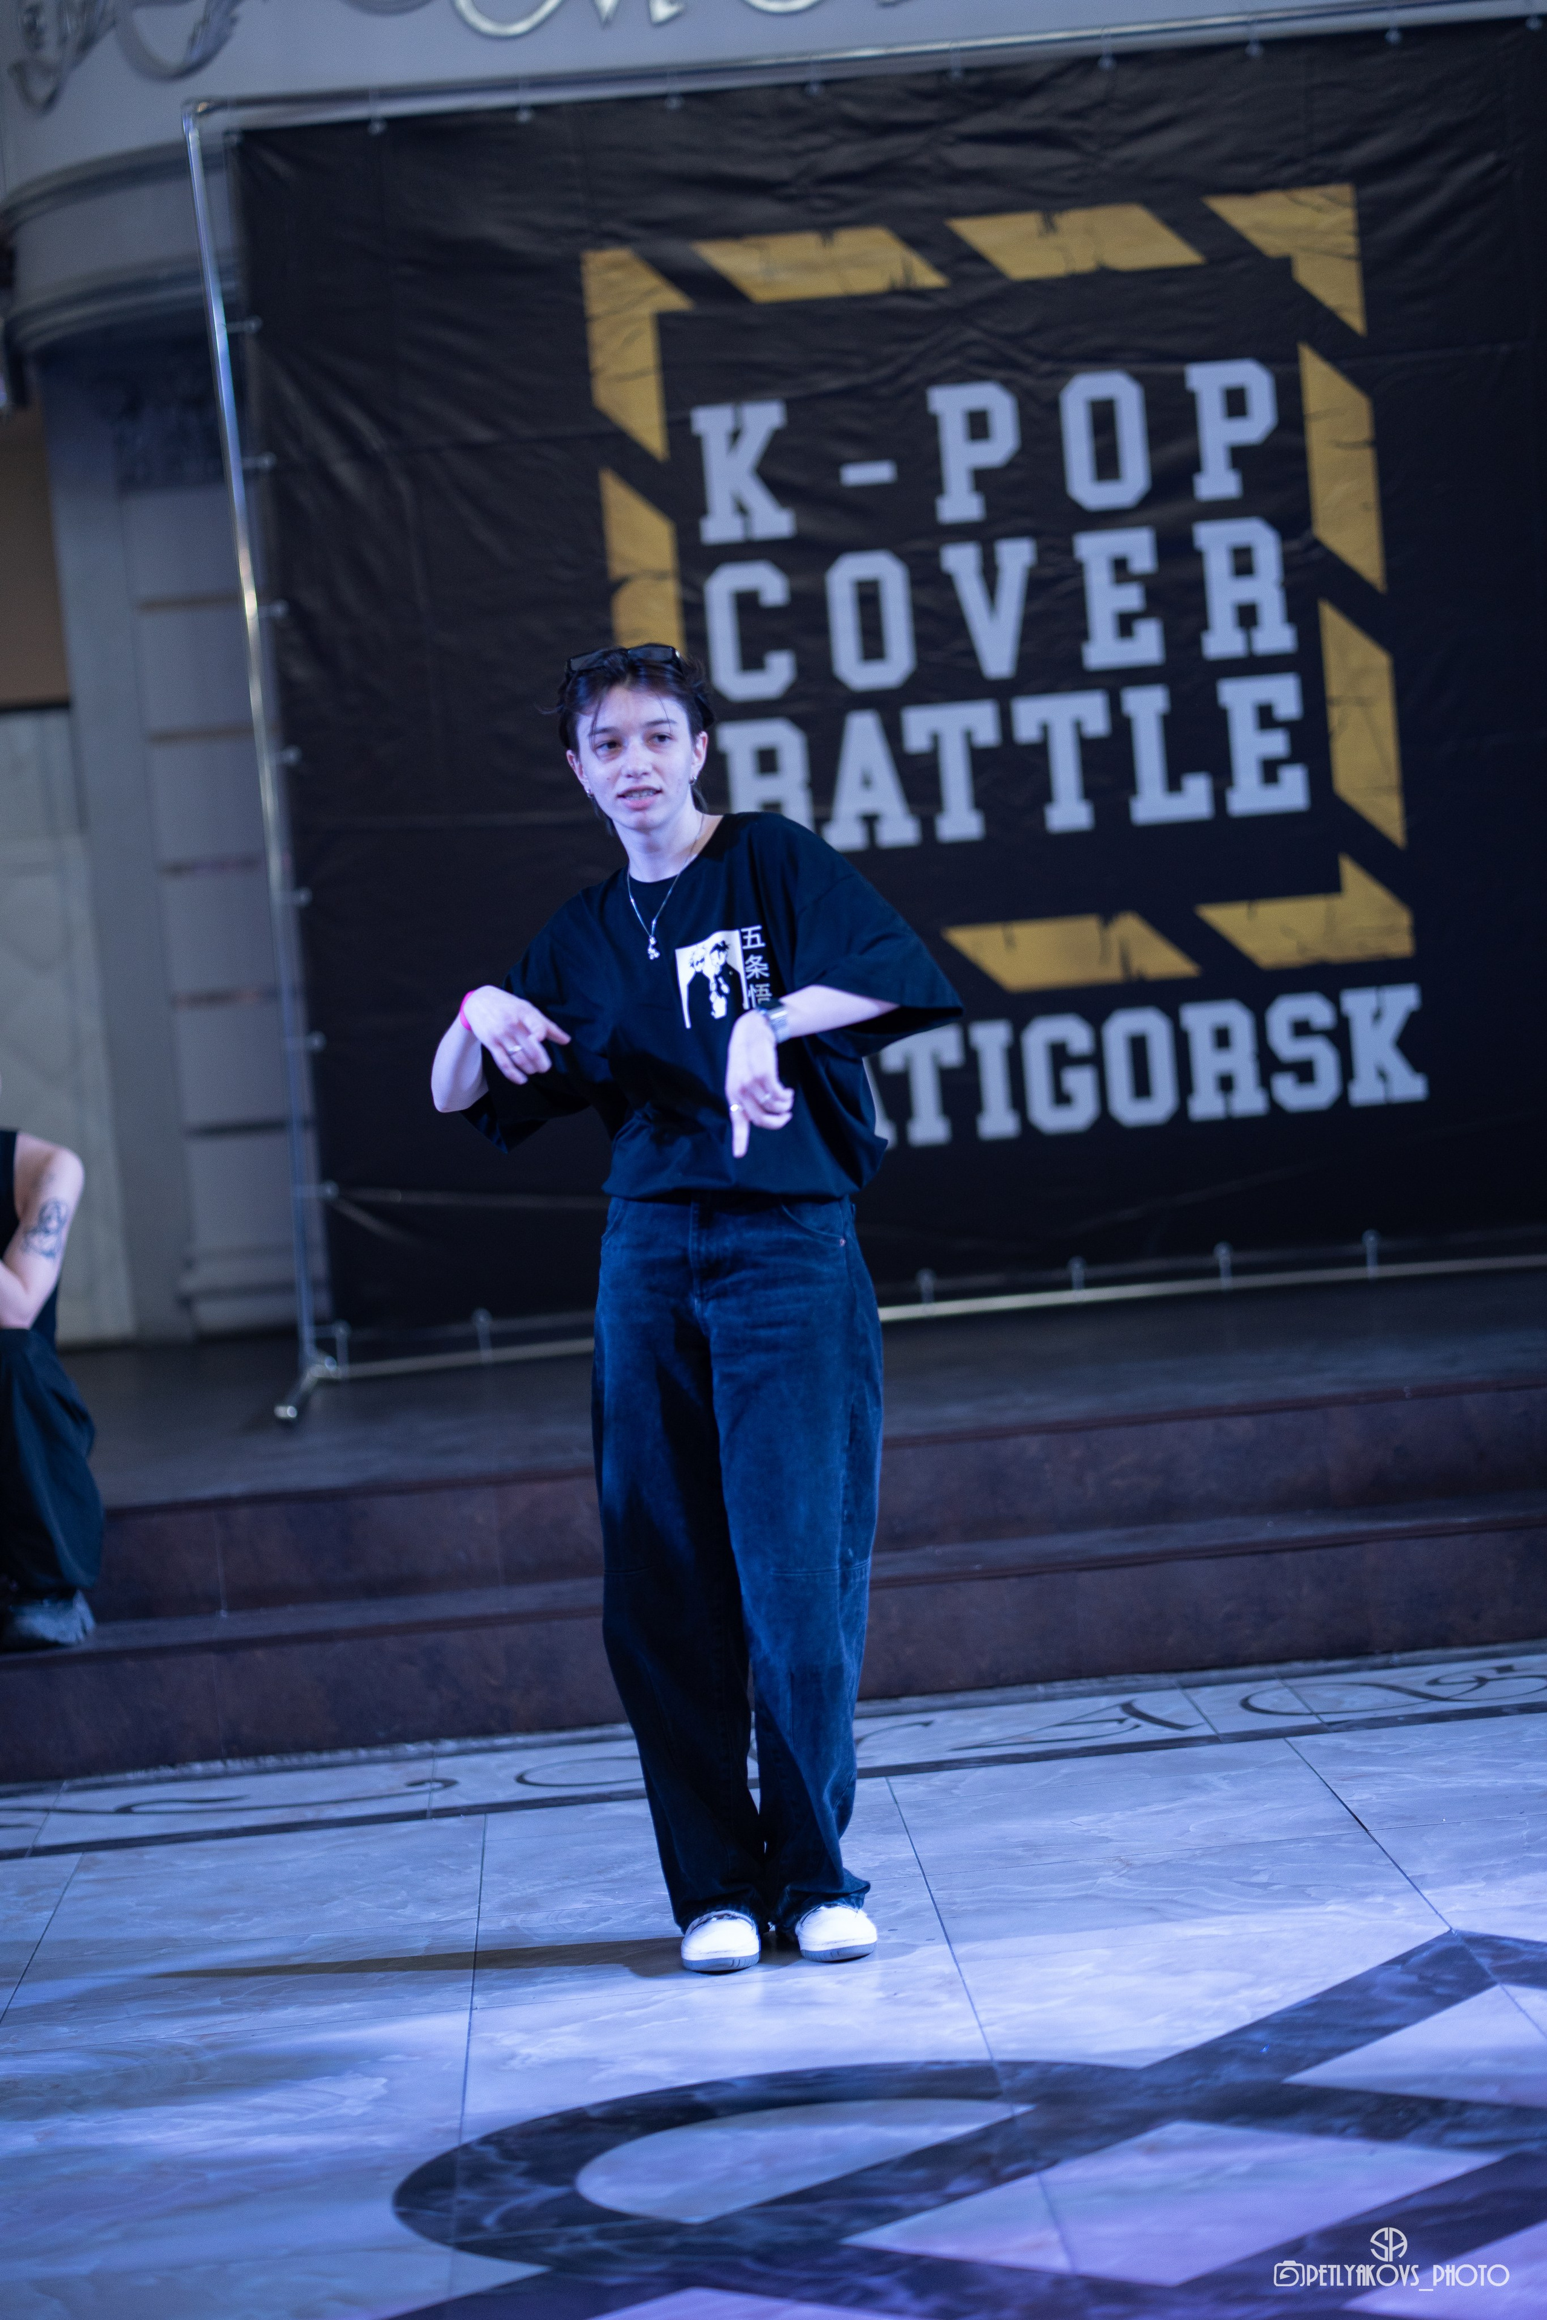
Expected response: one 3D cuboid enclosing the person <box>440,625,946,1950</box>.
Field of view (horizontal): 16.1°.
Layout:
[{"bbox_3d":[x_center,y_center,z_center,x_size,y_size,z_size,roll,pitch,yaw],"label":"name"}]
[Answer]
[{"bbox_3d":[-0.068,0.180,6.958,0.650,1.670,0.470,-4,3,17],"label":"person"}]

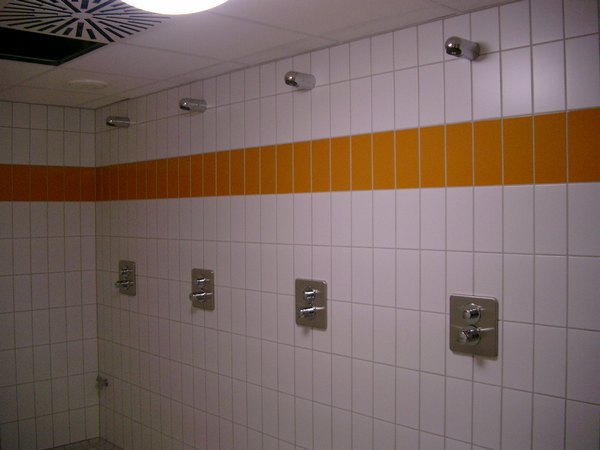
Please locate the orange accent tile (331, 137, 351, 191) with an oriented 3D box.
[{"bbox_3d":[0.187,-0.274,2.893,0.118,0.243,0.010,1,1,45],"label":"orange accent tile"}]

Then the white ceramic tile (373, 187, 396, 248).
[{"bbox_3d":[0.352,-0.024,2.663,0.010,0.240,0.118,-1,1,-44],"label":"white ceramic tile"}]

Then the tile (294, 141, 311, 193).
[{"bbox_3d":[0.015,-0.276,3.064,0.118,0.243,0.010,1,1,45],"label":"tile"}]

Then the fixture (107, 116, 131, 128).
[{"bbox_3d":[-1.183,-0.663,4.155,0.155,0.072,0.070,-1,1,-44],"label":"fixture"}]

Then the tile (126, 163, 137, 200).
[{"bbox_3d":[-1.119,-0.289,4.286,0.010,0.248,0.123,-1,1,-45],"label":"tile"}]

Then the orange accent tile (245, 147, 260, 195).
[{"bbox_3d":[-0.238,-0.274,3.289,0.118,0.242,0.009,1,1,45],"label":"orange accent tile"}]

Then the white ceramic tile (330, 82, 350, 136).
[{"bbox_3d":[0.185,-0.521,2.889,0.118,0.243,0.010,1,1,45],"label":"white ceramic tile"}]

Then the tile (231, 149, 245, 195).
[{"bbox_3d":[-0.323,-0.275,3.374,0.118,0.242,0.009,1,1,45],"label":"tile"}]

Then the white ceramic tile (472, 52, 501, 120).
[{"bbox_3d":[0.707,-0.522,2.418,0.010,0.248,0.123,-1,1,-45],"label":"white ceramic tile"}]

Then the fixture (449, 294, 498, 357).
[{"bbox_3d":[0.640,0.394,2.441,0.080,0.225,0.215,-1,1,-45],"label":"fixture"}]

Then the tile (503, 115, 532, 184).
[{"bbox_3d":[0.766,-0.260,2.249,0.010,0.242,0.118,-1,1,-44],"label":"tile"}]

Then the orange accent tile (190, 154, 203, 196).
[{"bbox_3d":[-0.578,-0.277,3.628,0.118,0.242,0.009,1,1,45],"label":"orange accent tile"}]

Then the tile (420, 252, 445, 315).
[{"bbox_3d":[0.524,0.223,2.520,0.010,0.242,0.118,-1,1,-44],"label":"tile"}]

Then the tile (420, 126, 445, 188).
[{"bbox_3d":[0.526,-0.266,2.527,0.010,0.244,0.120,-1,1,-44],"label":"tile"}]

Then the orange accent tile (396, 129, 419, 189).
[{"bbox_3d":[0.443,-0.271,2.637,0.118,0.243,0.010,1,1,45],"label":"orange accent tile"}]

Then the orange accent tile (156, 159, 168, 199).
[{"bbox_3d":[-0.832,-0.279,3.905,0.010,0.244,0.120,-1,1,-44],"label":"orange accent tile"}]

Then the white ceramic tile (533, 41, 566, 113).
[{"bbox_3d":[0.855,-0.503,2.189,0.118,0.242,0.009,1,1,45],"label":"white ceramic tile"}]

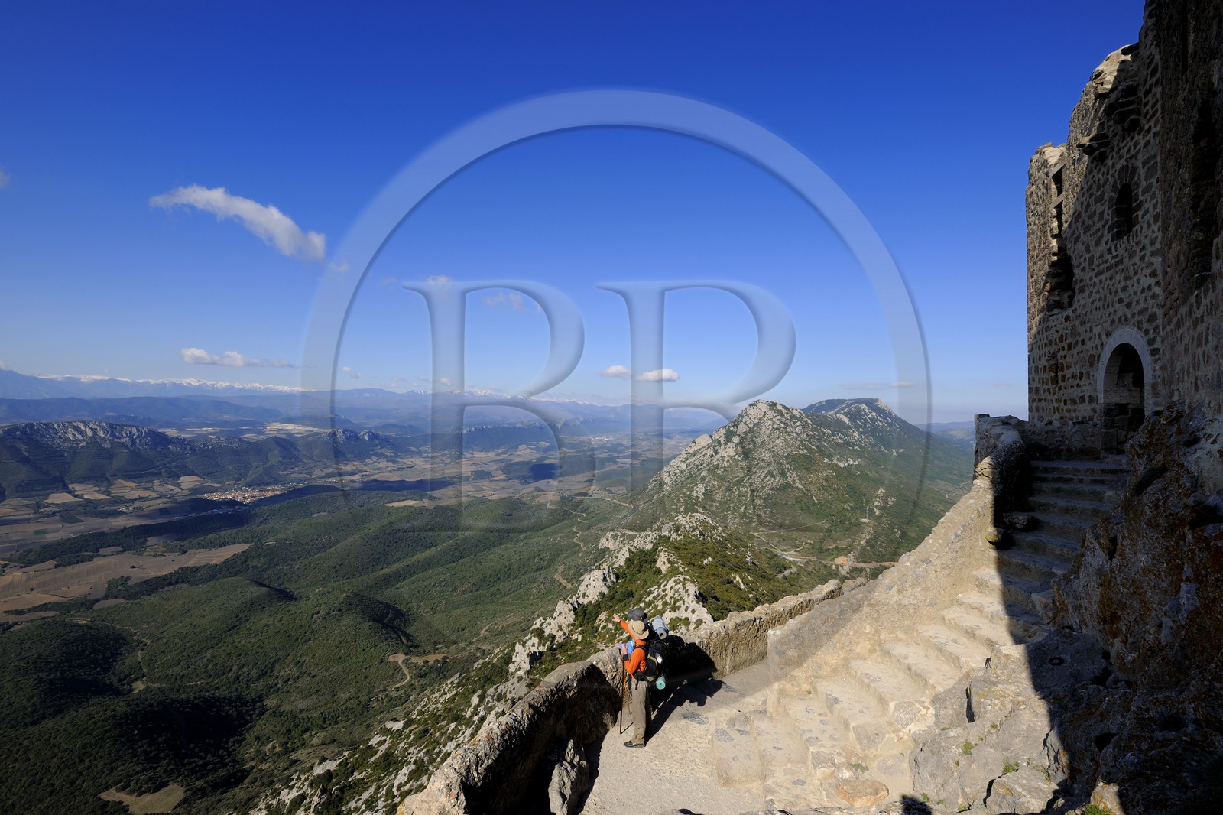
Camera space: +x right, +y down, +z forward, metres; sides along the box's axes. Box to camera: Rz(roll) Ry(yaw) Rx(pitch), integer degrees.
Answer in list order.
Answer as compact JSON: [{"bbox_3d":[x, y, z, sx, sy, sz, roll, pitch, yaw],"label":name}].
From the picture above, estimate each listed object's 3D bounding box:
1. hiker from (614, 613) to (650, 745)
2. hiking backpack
[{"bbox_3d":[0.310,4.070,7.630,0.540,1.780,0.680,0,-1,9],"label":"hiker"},{"bbox_3d":[0.600,3.640,7.580,0.480,0.820,0.500,0,-1,3],"label":"hiking backpack"}]

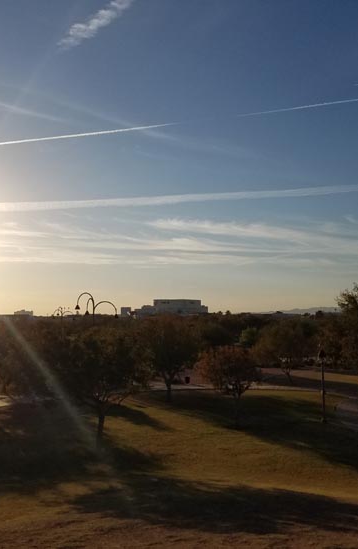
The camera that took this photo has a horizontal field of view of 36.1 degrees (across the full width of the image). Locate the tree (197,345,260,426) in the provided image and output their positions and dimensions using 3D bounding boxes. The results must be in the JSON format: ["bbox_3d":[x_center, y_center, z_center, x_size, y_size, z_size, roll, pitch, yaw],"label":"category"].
[{"bbox_3d":[3.331,7.470,37.000,4.172,5.536,4.172,0,-5,0],"label":"tree"}]

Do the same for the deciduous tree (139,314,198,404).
[{"bbox_3d":[-0.819,8.194,53.000,5.591,8.316,5.591,0,-5,0],"label":"deciduous tree"}]

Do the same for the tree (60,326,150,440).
[{"bbox_3d":[-4.404,6.443,32.500,5.320,6.760,5.202,0,-5,0],"label":"tree"}]

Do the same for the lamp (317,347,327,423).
[{"bbox_3d":[9.527,7.319,36.500,0.500,5.028,0.500,0,-5,0],"label":"lamp"}]

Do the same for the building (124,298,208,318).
[{"bbox_3d":[-13.808,38.900,558.856,84.031,29.000,45.000,0,-5,0],"label":"building"}]

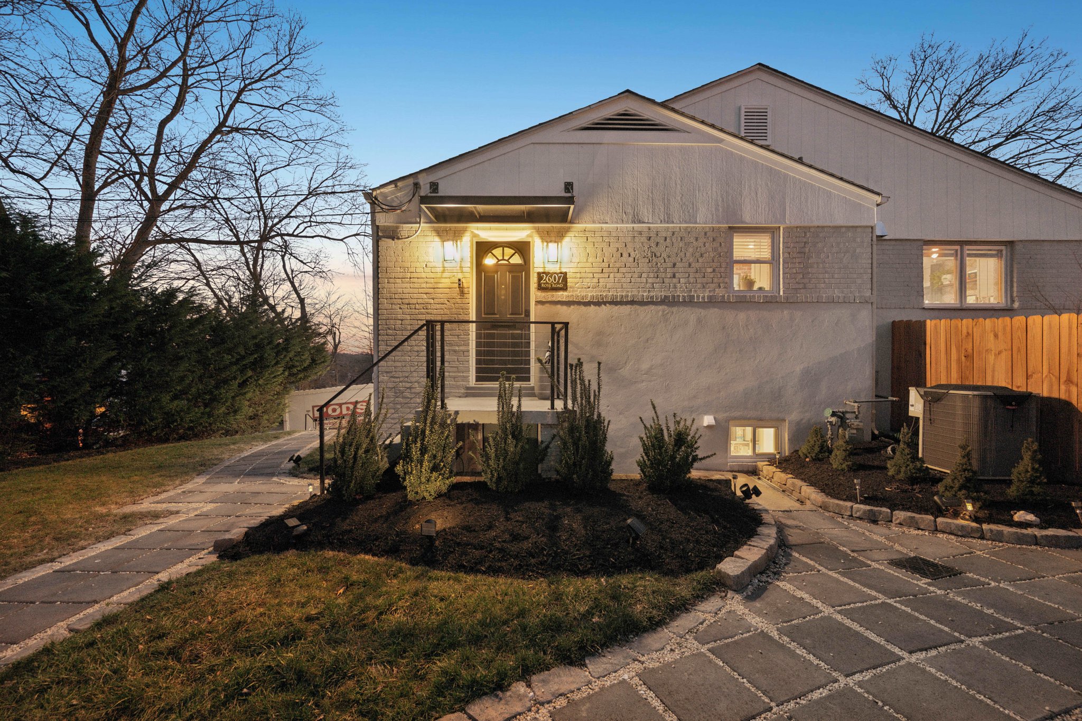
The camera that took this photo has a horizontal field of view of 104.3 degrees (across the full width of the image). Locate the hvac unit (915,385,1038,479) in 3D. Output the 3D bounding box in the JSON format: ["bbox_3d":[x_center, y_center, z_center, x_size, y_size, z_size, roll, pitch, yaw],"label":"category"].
[{"bbox_3d":[5.600,0.890,5.470,0.880,1.100,0.750,0,0,0],"label":"hvac unit"}]

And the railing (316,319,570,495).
[{"bbox_3d":[-1.040,0.500,5.150,2.680,1.860,1.400,0,0,0],"label":"railing"}]

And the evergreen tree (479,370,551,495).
[{"bbox_3d":[-0.270,0.710,4.200,0.660,1.170,0.580,0,0,0],"label":"evergreen tree"}]

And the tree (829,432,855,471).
[{"bbox_3d":[3.790,1.150,5.300,0.270,0.480,0.270,0,0,0],"label":"tree"}]

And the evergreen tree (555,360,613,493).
[{"bbox_3d":[0.435,0.665,4.300,0.580,1.310,0.550,0,0,0],"label":"evergreen tree"}]

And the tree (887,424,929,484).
[{"bbox_3d":[4.330,1.080,4.960,0.400,0.690,0.400,0,0,0],"label":"tree"}]

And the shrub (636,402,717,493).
[{"bbox_3d":[1.430,0.930,4.500,0.760,0.960,0.680,0,0,0],"label":"shrub"}]

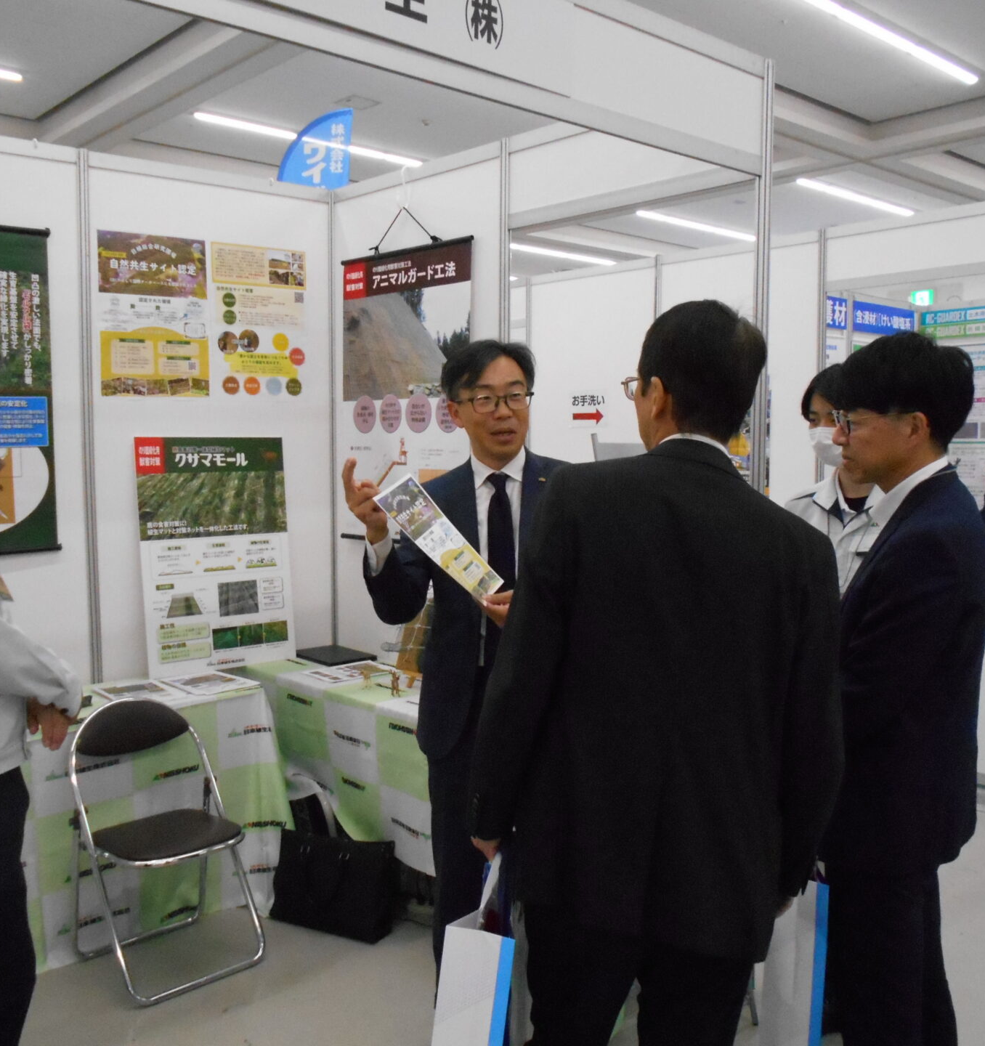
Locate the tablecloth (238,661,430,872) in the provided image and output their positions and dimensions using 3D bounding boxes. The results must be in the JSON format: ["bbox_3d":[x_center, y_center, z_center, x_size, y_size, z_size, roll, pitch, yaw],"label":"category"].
[{"bbox_3d":[-0.188,0.900,3.469,0.470,0.700,1.800,-5,7,-42],"label":"tablecloth"}]

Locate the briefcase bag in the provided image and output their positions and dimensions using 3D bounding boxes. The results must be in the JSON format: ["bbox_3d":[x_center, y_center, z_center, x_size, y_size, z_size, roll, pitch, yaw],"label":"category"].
[{"bbox_3d":[-0.505,1.121,3.311,0.385,0.285,0.145,2,6,26],"label":"briefcase bag"}]

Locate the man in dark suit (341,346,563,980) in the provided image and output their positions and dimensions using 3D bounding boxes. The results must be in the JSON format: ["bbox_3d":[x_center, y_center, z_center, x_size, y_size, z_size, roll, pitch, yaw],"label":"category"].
[{"bbox_3d":[-0.061,0.484,2.242,0.550,1.740,0.450,-1,5,-13],"label":"man in dark suit"}]

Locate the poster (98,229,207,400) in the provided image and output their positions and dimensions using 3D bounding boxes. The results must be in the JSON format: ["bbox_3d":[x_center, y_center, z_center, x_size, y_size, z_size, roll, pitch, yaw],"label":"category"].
[{"bbox_3d":[-1.181,-0.725,3.681,0.405,0.570,0.010,-5,7,-42],"label":"poster"}]

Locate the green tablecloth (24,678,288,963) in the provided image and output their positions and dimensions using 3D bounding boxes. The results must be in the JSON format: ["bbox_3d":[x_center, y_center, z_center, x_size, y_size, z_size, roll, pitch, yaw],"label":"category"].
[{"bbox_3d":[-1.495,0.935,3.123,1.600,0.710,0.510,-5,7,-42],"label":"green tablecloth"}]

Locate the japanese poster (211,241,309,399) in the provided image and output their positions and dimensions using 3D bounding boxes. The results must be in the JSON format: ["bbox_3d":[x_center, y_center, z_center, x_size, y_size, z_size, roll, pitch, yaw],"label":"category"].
[{"bbox_3d":[-0.868,-0.758,3.965,0.405,0.565,0.010,-5,7,-42],"label":"japanese poster"}]

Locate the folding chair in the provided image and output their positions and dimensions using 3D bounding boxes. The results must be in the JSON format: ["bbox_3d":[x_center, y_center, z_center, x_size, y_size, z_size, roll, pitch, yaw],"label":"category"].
[{"bbox_3d":[-0.966,0.907,3.097,0.450,0.755,0.460,-4,6,-36],"label":"folding chair"}]

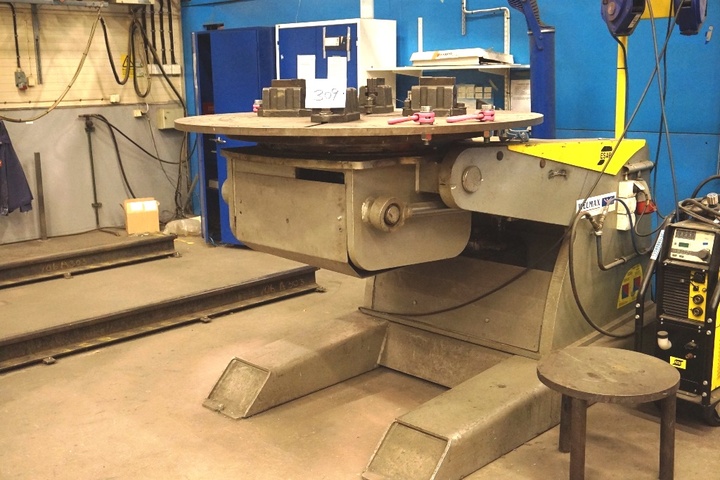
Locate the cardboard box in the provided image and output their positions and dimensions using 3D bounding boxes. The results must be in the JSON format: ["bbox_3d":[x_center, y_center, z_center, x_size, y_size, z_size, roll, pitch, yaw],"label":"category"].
[{"bbox_3d":[-2.305,-0.253,8.241,0.304,0.328,0.220,-6,13,-23],"label":"cardboard box"}]

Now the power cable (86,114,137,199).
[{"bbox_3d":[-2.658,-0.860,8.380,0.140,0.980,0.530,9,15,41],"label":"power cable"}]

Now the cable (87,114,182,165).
[{"bbox_3d":[-2.449,-1.083,8.579,0.140,0.630,1.180,9,15,41],"label":"cable"}]

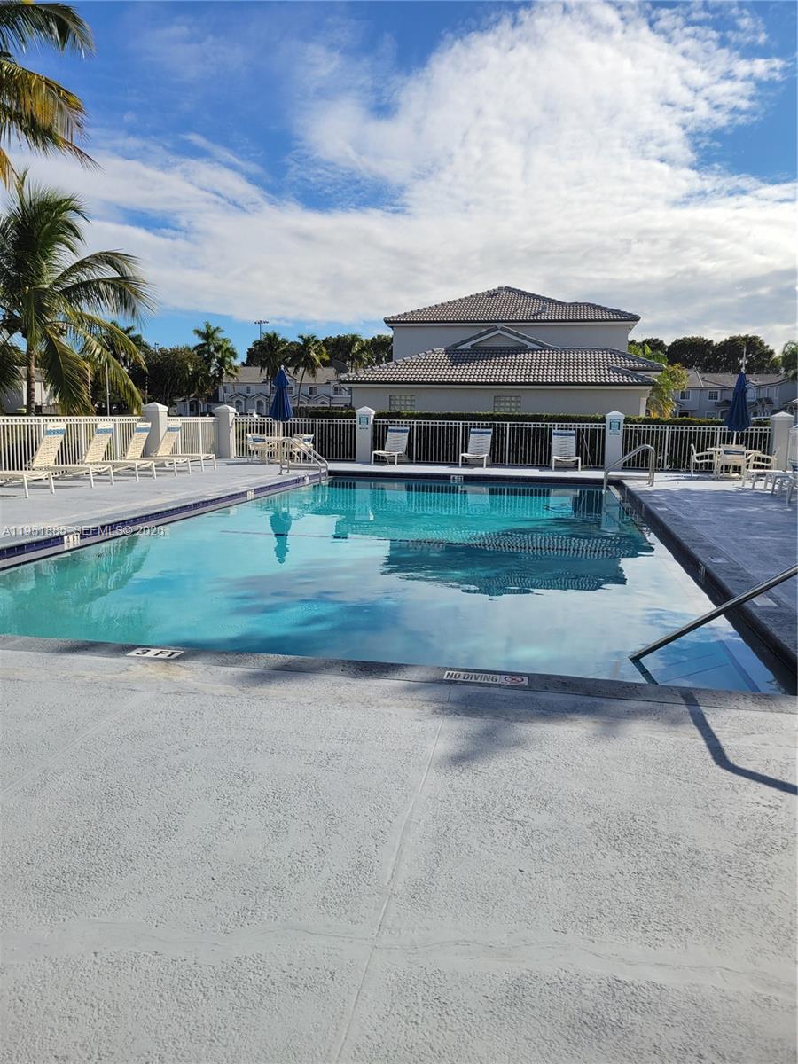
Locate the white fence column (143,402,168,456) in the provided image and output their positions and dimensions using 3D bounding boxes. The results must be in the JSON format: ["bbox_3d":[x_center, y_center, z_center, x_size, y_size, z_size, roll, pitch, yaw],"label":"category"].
[{"bbox_3d":[-6.186,-2.470,20.262,0.470,1.630,0.470,3,9,11],"label":"white fence column"}]

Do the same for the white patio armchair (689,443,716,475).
[{"bbox_3d":[7.623,-1.808,20.063,0.630,0.820,0.600,3,9,16],"label":"white patio armchair"}]

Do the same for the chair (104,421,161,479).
[{"bbox_3d":[-5.890,-1.657,16.493,1.620,1.120,0.690,3,9,11],"label":"chair"}]

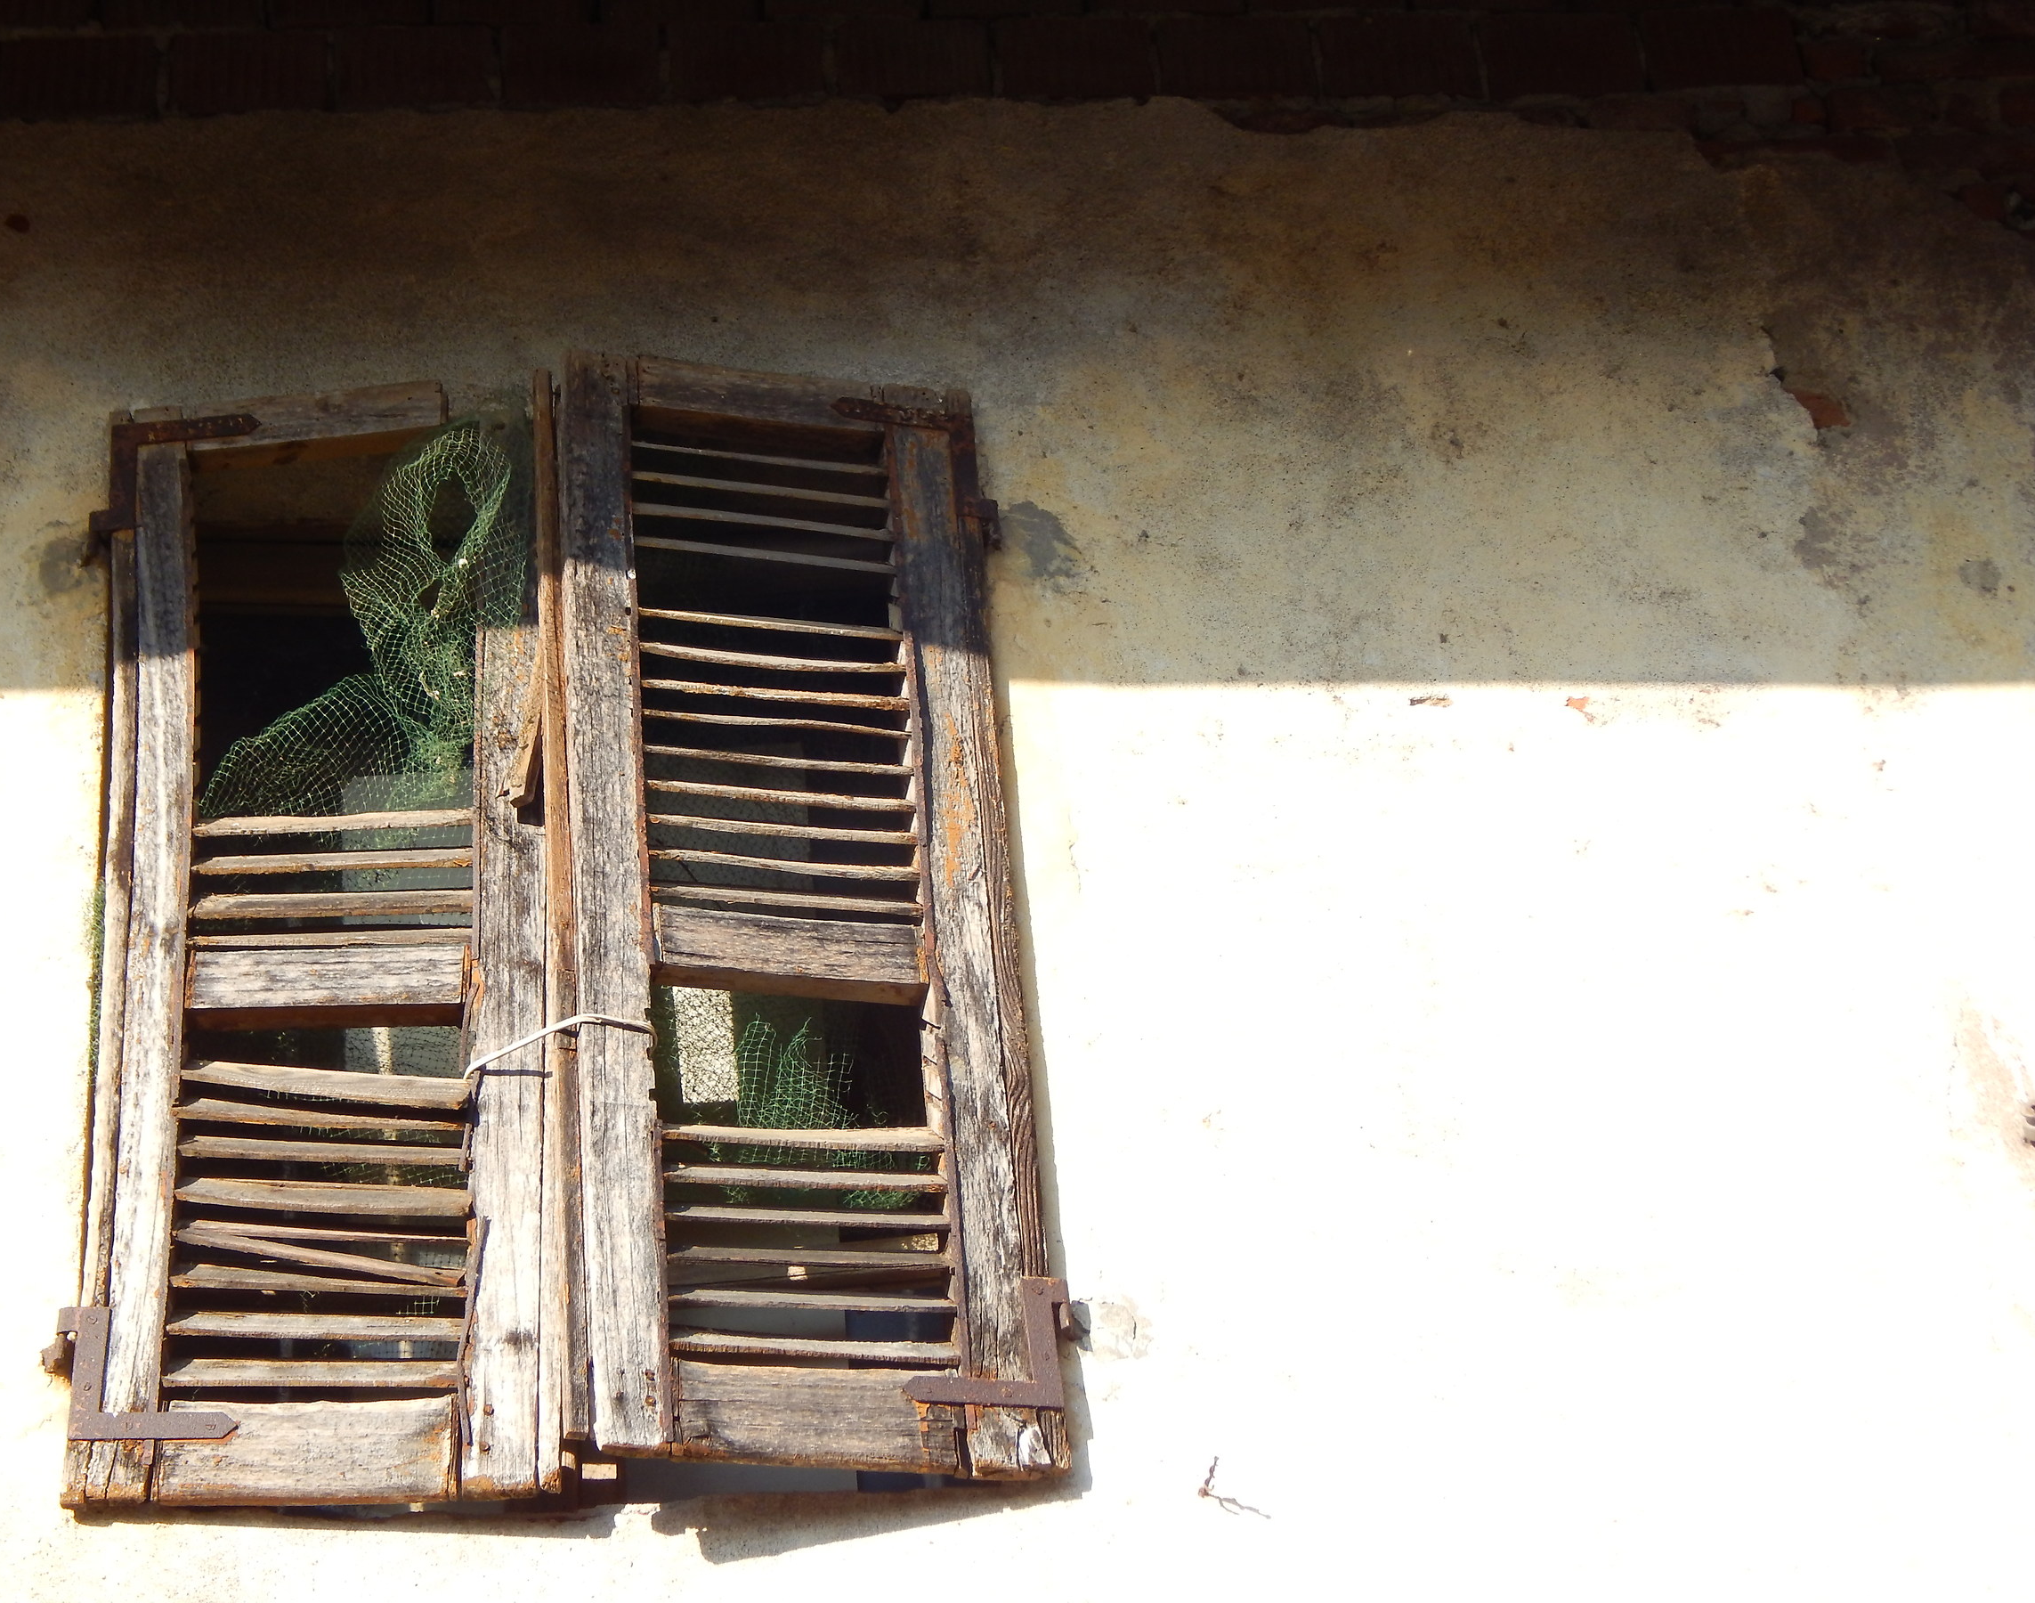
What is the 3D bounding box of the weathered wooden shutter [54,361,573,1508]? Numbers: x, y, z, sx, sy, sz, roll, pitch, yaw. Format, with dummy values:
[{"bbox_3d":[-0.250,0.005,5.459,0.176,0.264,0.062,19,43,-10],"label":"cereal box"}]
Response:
[{"bbox_3d":[-0.690,0.116,5.700,0.454,1.415,0.050,-3,-41,-3],"label":"weathered wooden shutter"}]

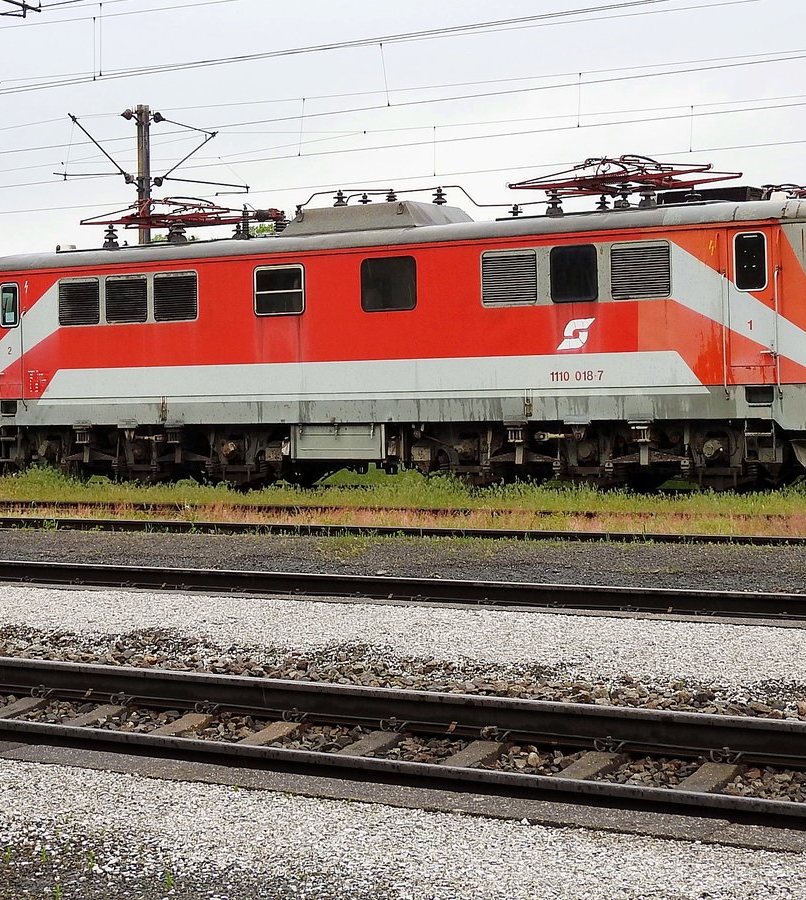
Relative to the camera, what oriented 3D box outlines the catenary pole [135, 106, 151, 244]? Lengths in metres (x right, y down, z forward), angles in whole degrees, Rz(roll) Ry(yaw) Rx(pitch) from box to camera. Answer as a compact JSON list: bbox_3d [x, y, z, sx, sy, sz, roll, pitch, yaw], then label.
[{"bbox_3d":[-5.511,-3.418,33.620,0.270,7.986,0.270,0,2,27],"label":"catenary pole"}]

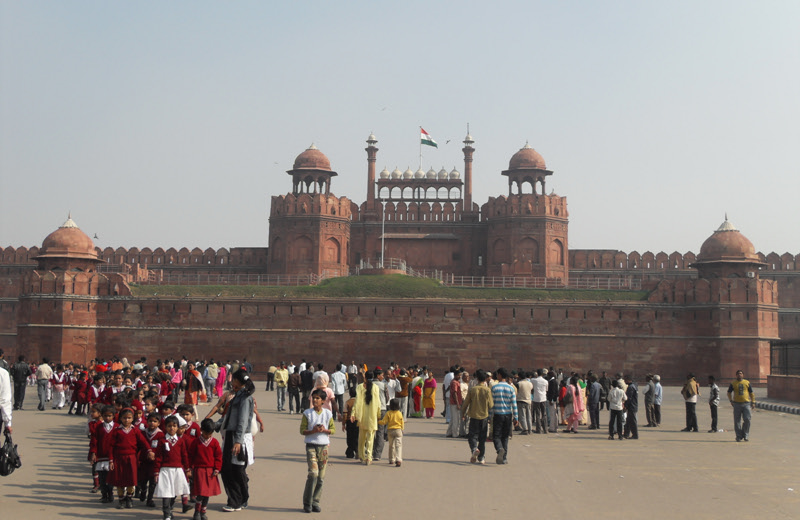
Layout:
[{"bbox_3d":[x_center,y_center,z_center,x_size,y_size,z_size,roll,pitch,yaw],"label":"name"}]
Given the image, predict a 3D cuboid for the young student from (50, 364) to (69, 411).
[{"bbox_3d":[-10.788,4.035,33.000,0.480,1.437,0.300,1,-6,3],"label":"young student"}]

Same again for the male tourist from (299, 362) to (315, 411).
[{"bbox_3d":[-3.103,4.279,34.700,0.480,1.680,0.340,0,-6,9],"label":"male tourist"}]

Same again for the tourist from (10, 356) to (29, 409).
[{"bbox_3d":[-11.918,3.859,32.600,0.540,1.699,0.340,1,-6,3],"label":"tourist"}]

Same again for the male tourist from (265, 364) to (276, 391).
[{"bbox_3d":[-7.262,6.694,59.000,0.520,1.530,0.600,-1,-6,17],"label":"male tourist"}]

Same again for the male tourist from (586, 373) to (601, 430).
[{"bbox_3d":[5.775,4.204,30.800,0.380,1.640,0.500,-4,-8,41],"label":"male tourist"}]

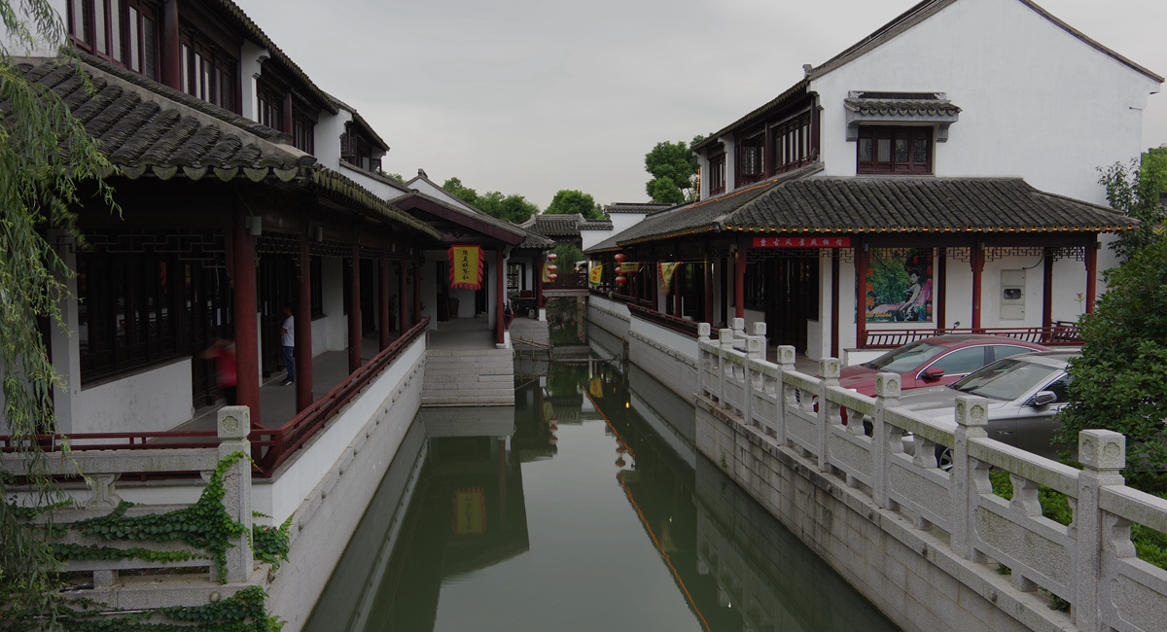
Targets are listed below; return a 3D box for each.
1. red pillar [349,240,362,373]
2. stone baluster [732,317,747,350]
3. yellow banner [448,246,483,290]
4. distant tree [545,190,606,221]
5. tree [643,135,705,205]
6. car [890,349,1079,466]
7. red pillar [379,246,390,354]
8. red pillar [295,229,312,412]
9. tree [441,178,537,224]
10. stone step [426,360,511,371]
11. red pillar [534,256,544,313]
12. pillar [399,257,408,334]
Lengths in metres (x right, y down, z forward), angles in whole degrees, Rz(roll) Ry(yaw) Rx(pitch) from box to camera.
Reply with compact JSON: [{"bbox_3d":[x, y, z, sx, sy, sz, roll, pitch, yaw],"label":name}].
[{"bbox_3d":[-3.885,0.114,14.882,0.210,3.050,0.210,-1,3,-6],"label":"red pillar"},{"bbox_3d":[3.257,0.731,18.541,0.190,1.370,0.190,-1,3,-6],"label":"stone baluster"},{"bbox_3d":[-3.487,-1.430,26.061,1.060,1.360,0.050,0,3,-6],"label":"yellow banner"},{"bbox_3d":[-0.864,-6.978,81.740,6.200,9.800,6.200,0,3,-6],"label":"distant tree"},{"bbox_3d":[7.123,-7.447,65.690,5.800,12.500,5.800,0,3,-6],"label":"tree"},{"bbox_3d":[5.570,1.165,10.500,4.820,1.460,1.840,0,3,-6],"label":"car"},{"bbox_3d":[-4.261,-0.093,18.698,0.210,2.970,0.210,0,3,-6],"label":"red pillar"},{"bbox_3d":[-3.455,0.337,10.829,0.210,3.050,0.210,-1,3,-6],"label":"red pillar"},{"bbox_3d":[-6.944,-5.603,64.417,7.200,9.000,7.000,-1,3,-6],"label":"tree"},{"bbox_3d":[-3.328,1.433,25.608,2.550,0.160,0.320,-1,3,-6],"label":"stone step"},{"bbox_3d":[-1.966,-1.300,39.989,0.210,3.040,0.210,0,3,-6],"label":"red pillar"},{"bbox_3d":[-4.703,-0.310,22.824,0.210,2.950,0.210,0,3,-6],"label":"pillar"}]

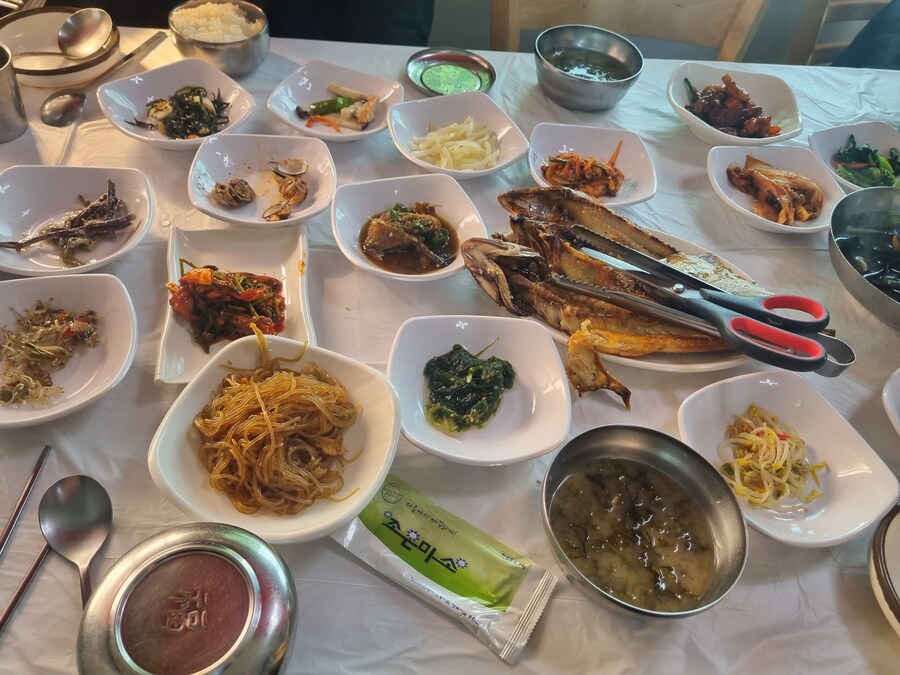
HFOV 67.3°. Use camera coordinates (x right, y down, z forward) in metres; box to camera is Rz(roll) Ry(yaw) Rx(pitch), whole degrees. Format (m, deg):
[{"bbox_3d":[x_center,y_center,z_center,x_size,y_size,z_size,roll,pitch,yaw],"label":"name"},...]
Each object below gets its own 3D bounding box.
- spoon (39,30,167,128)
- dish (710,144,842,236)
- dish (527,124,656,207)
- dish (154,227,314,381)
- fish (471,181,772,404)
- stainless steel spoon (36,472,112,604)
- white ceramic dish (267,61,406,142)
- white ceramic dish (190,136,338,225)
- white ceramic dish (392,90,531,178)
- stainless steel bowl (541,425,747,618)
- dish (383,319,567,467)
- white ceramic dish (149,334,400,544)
[{"bbox_3d":[-0.372,-0.291,0.735,0.043,0.020,0.196,21,50,10],"label":"spoon"},{"bbox_3d":[0.342,-0.148,0.717,0.140,0.036,0.134,-4,51,-10],"label":"dish"},{"bbox_3d":[0.144,-0.169,0.711,0.130,0.035,0.130,4,50,-4],"label":"dish"},{"bbox_3d":[-0.173,-0.030,0.560,0.118,0.027,0.170,-5,51,-11],"label":"dish"},{"bbox_3d":[0.139,-0.037,0.581,0.264,0.055,0.208,20,51,9],"label":"fish"},{"bbox_3d":[-0.201,0.161,0.375,0.043,0.020,0.203,-14,53,-19],"label":"stainless steel spoon"},{"bbox_3d":[-0.124,-0.245,0.741,0.131,0.033,0.135,20,51,9],"label":"white ceramic dish"},{"bbox_3d":[-0.169,-0.138,0.622,0.130,0.038,0.130,-3,50,-11],"label":"white ceramic dish"},{"bbox_3d":[0.008,-0.201,0.702,0.130,0.038,0.130,-19,55,-22],"label":"white ceramic dish"},{"bbox_3d":[0.120,0.127,0.447,0.127,0.058,0.127,4,50,-4],"label":"stainless steel bowl"},{"bbox_3d":[0.021,0.040,0.498,0.130,0.038,0.130,0,50,-8],"label":"dish"},{"bbox_3d":[-0.110,0.068,0.451,0.141,0.045,0.141,19,50,8],"label":"white ceramic dish"}]

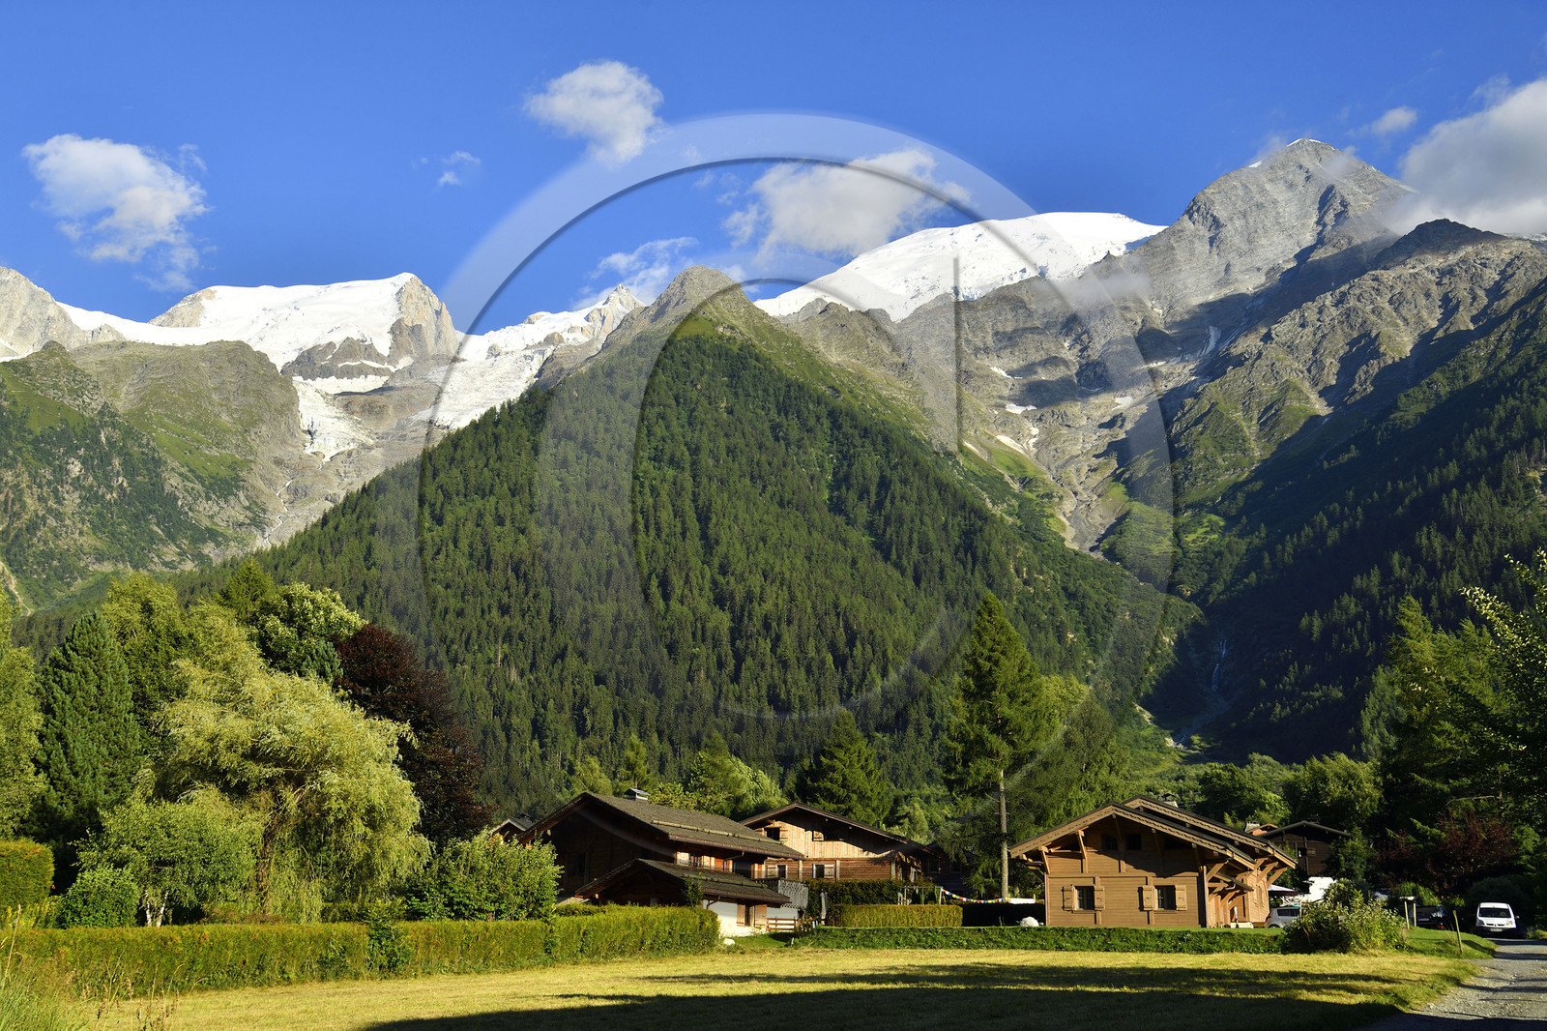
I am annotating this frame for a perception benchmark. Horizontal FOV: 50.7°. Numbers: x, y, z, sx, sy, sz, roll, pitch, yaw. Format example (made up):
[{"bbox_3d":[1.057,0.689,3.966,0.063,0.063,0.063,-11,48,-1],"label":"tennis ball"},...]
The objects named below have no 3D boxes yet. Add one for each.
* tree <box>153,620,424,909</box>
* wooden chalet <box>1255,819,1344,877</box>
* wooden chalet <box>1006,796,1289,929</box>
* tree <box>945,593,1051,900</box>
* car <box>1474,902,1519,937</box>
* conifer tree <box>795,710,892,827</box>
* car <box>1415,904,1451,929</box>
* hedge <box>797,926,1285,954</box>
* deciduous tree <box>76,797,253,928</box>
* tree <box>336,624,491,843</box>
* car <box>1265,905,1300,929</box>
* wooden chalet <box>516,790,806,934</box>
[{"bbox_3d":[-15.458,8.624,53.284,8.800,10.618,8.800,0,-14,0],"label":"tree"},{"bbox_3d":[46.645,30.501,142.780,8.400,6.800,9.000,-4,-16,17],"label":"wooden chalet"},{"bbox_3d":[18.879,17.382,80.791,11.400,6.100,10.500,-7,-17,27],"label":"wooden chalet"},{"bbox_3d":[13.256,13.961,98.293,6.400,18.958,6.400,0,-14,0],"label":"tree"},{"bbox_3d":[34.112,19.140,76.761,1.680,1.820,4.000,-7,-17,25],"label":"car"},{"bbox_3d":[5.449,23.094,129.846,8.200,15.263,8.200,0,-14,0],"label":"conifer tree"},{"bbox_3d":[32.990,20.292,81.803,1.750,1.500,4.100,-4,-16,16],"label":"car"},{"bbox_3d":[9.578,15.238,58.586,17.256,0.850,1.000,0,-15,3],"label":"hedge"},{"bbox_3d":[-17.002,10.165,45.384,4.700,4.700,4.600,6,-16,-19],"label":"deciduous tree"},{"bbox_3d":[-15.607,11.237,70.603,8.000,13.251,8.000,0,-14,0],"label":"tree"},{"bbox_3d":[26.242,19.976,80.103,3.800,1.500,1.680,-3,-16,13],"label":"car"},{"bbox_3d":[-6.798,20.284,93.925,11.000,7.600,15.000,-8,-18,30],"label":"wooden chalet"}]

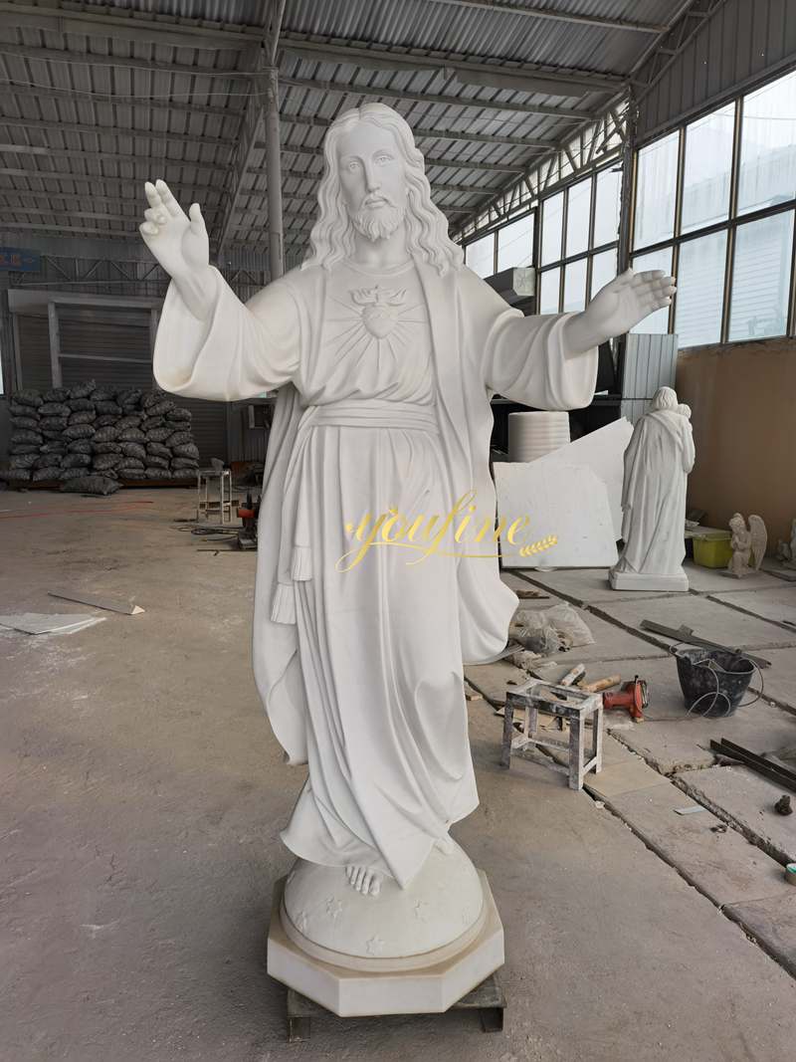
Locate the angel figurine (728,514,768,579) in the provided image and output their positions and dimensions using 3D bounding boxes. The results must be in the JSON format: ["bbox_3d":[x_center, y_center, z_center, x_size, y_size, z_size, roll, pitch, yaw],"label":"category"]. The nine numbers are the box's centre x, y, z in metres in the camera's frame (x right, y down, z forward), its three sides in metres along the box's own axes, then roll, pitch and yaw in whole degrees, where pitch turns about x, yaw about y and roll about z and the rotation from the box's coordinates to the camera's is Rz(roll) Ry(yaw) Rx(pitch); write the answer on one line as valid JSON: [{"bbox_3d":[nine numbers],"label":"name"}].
[{"bbox_3d":[2.761,0.115,6.576,0.270,0.460,0.280,-6,11,-34],"label":"angel figurine"}]

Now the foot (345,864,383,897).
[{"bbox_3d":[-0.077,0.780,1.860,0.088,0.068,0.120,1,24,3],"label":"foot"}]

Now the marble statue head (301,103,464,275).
[{"bbox_3d":[-0.040,-0.734,1.785,0.330,0.335,0.290,-4,12,2],"label":"marble statue head"}]

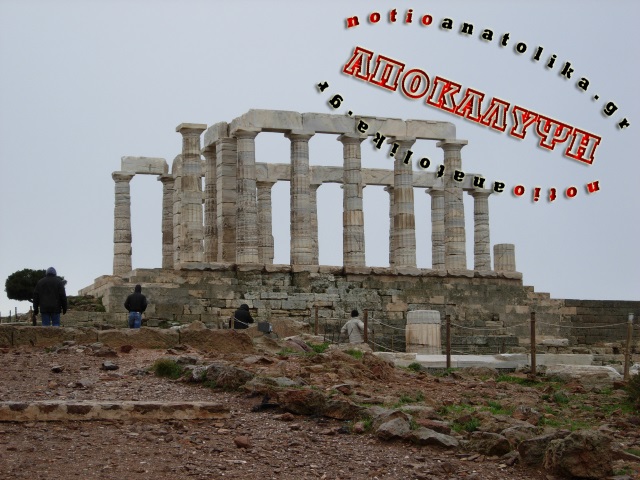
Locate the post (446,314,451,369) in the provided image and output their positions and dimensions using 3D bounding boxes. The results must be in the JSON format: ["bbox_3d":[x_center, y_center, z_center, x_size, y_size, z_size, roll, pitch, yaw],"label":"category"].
[{"bbox_3d":[2.397,1.897,30.700,0.065,1.010,0.065,-1,-8,0],"label":"post"}]

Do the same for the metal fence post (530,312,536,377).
[{"bbox_3d":[3.451,1.686,26.600,0.065,1.010,0.065,-1,-8,0],"label":"metal fence post"}]

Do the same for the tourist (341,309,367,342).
[{"bbox_3d":[0.894,2.638,41.880,0.680,1.720,0.450,-1,-8,2],"label":"tourist"}]

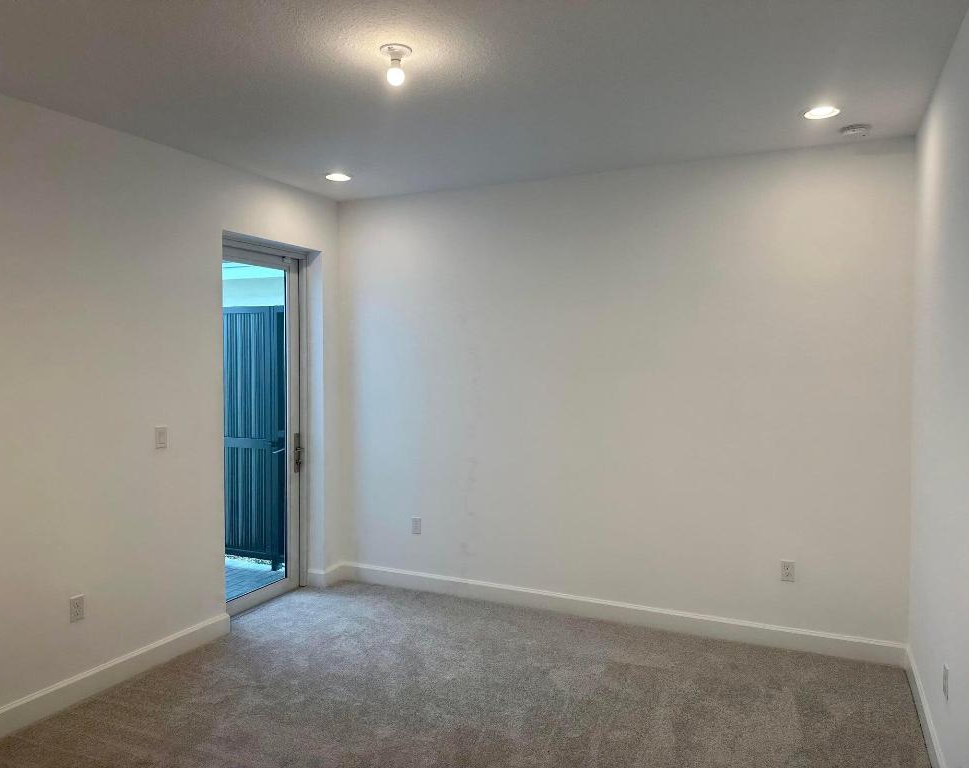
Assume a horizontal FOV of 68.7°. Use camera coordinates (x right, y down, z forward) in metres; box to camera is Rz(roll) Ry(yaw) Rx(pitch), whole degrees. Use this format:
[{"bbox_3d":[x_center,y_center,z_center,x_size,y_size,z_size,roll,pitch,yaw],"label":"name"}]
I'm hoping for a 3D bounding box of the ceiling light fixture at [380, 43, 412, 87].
[{"bbox_3d":[-0.324,-1.162,2.607,0.116,0.134,0.116,0,2,0],"label":"ceiling light fixture"}]

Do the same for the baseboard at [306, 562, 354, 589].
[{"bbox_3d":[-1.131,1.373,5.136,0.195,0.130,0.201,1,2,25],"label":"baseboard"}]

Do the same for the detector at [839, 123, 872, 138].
[{"bbox_3d":[1.846,-1.244,3.528,0.143,0.042,0.143,1,2,25],"label":"detector"}]

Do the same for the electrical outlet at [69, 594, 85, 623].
[{"bbox_3d":[-1.917,1.061,3.349,0.010,0.116,0.071,1,2,25],"label":"electrical outlet"}]

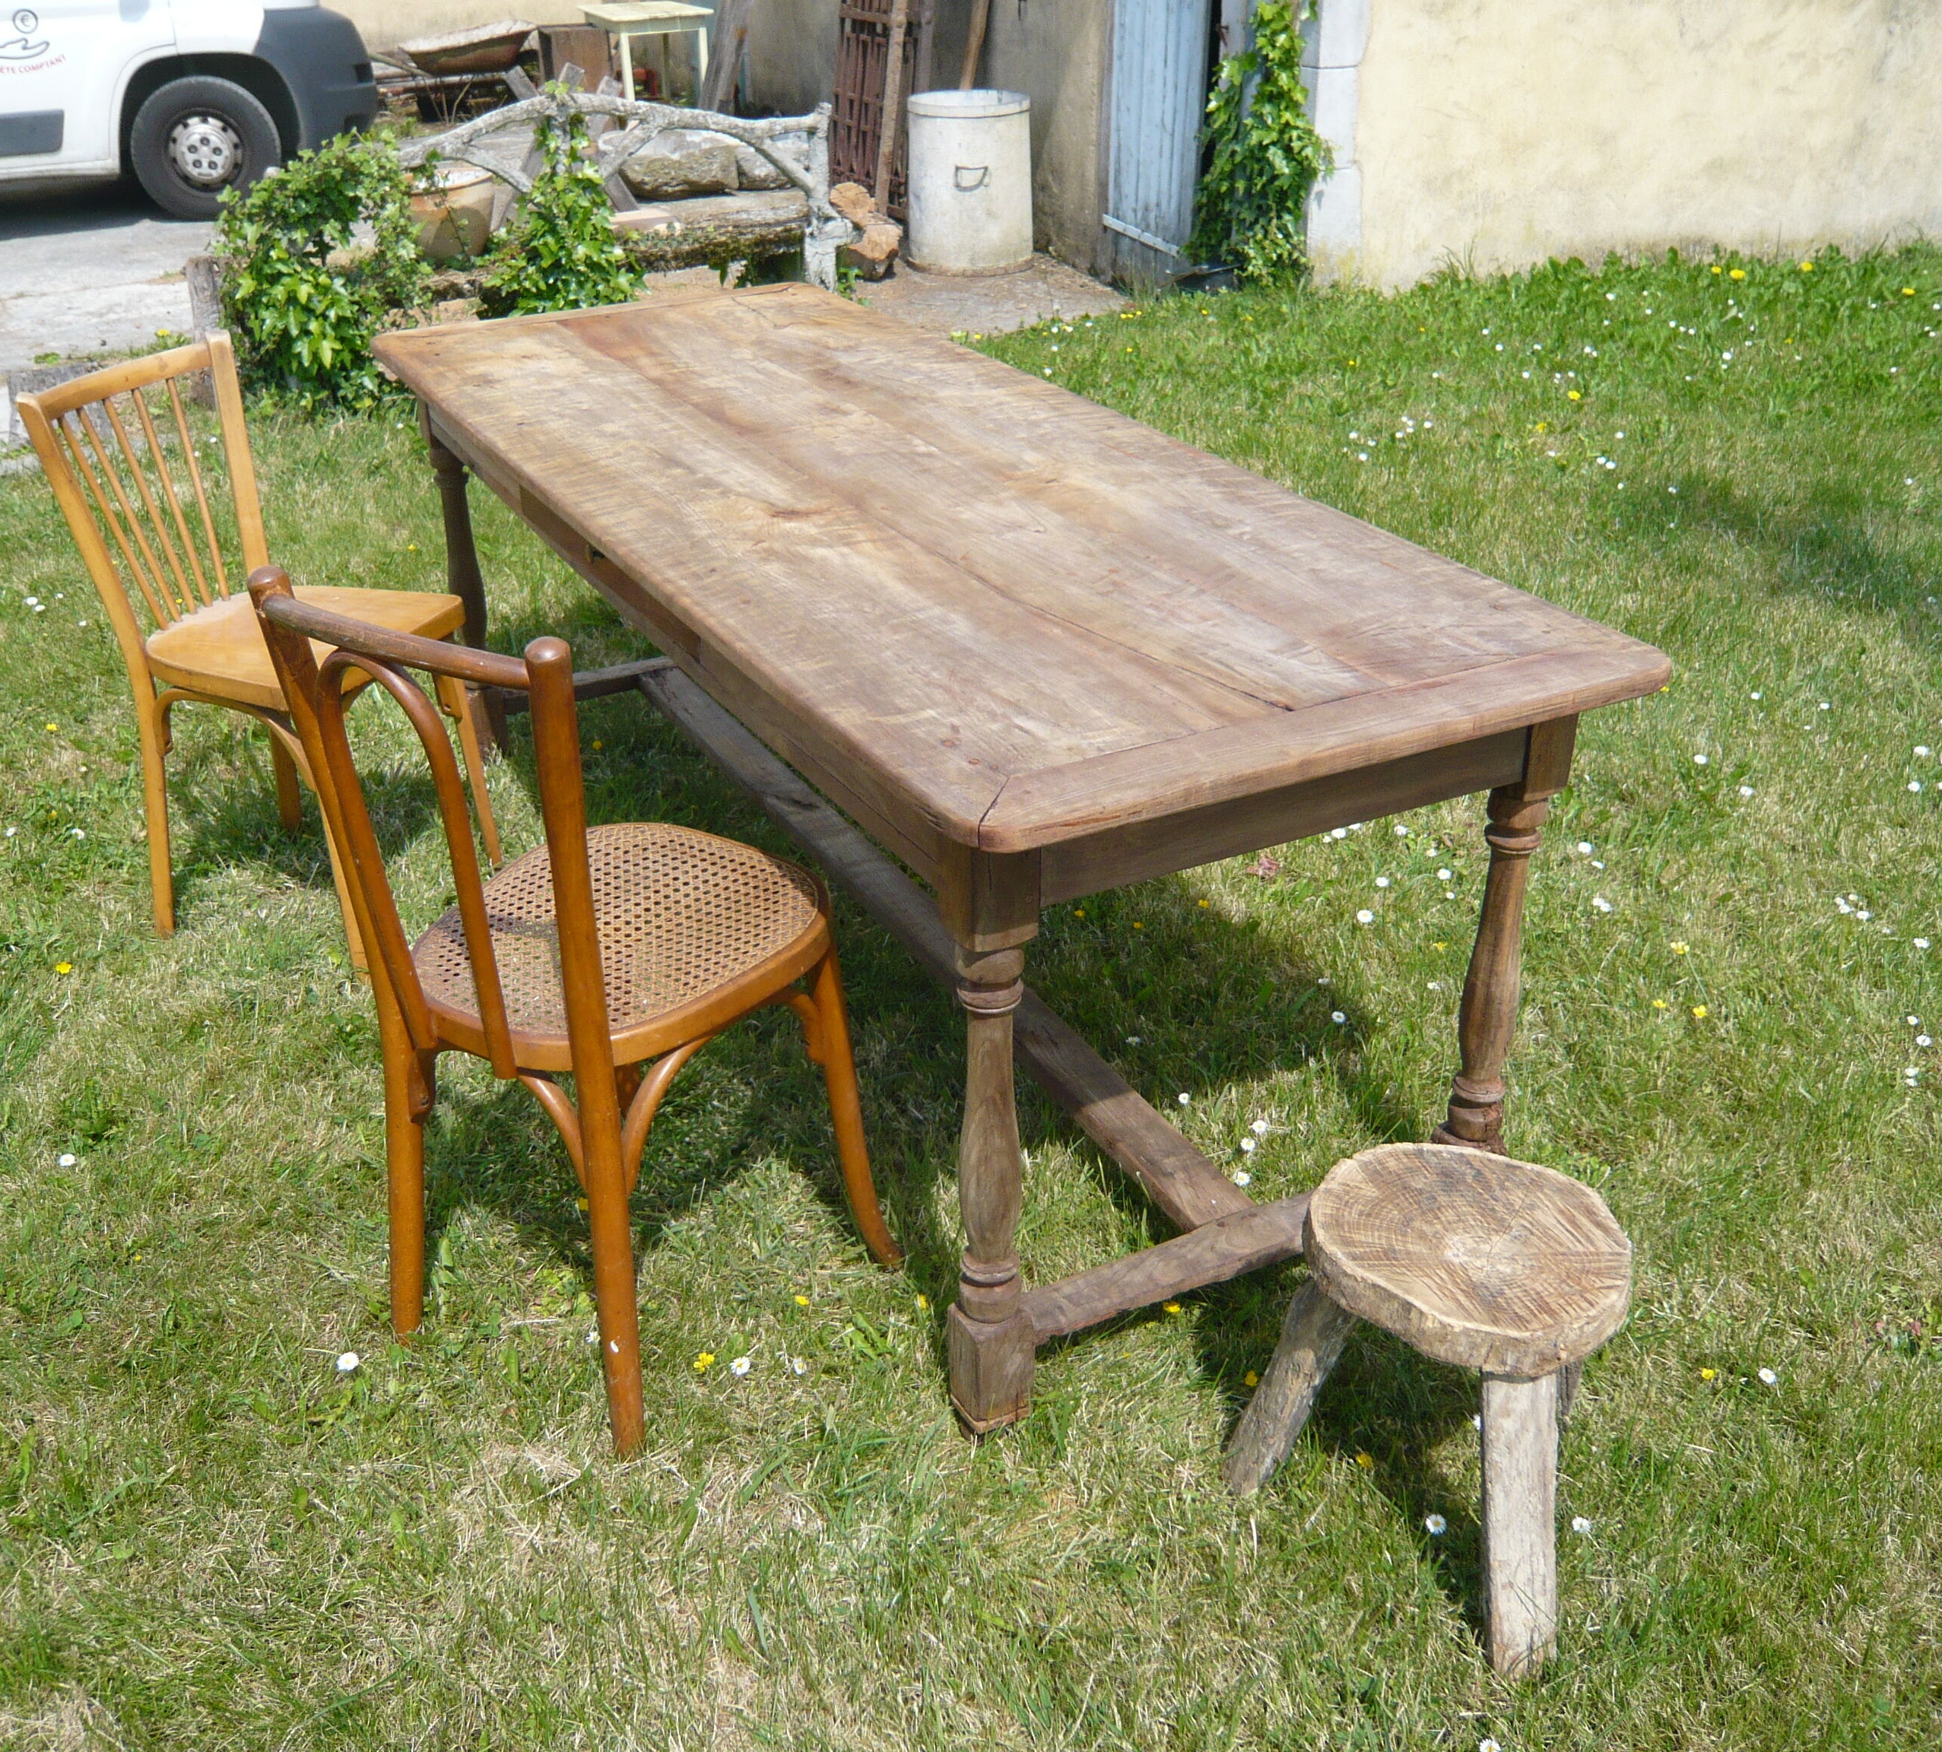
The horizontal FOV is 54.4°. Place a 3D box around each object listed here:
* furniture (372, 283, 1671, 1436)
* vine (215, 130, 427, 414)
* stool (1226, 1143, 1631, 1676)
[{"bbox_3d":[-0.143,-0.223,2.686,0.809,0.760,2.080,-15,32,-25],"label":"furniture"},{"bbox_3d":[-1.982,-1.872,5.753,0.600,0.750,0.520,-9,30,-16],"label":"vine"},{"bbox_3d":[0.452,0.491,1.788,0.355,0.360,0.345,0,28,0],"label":"stool"}]

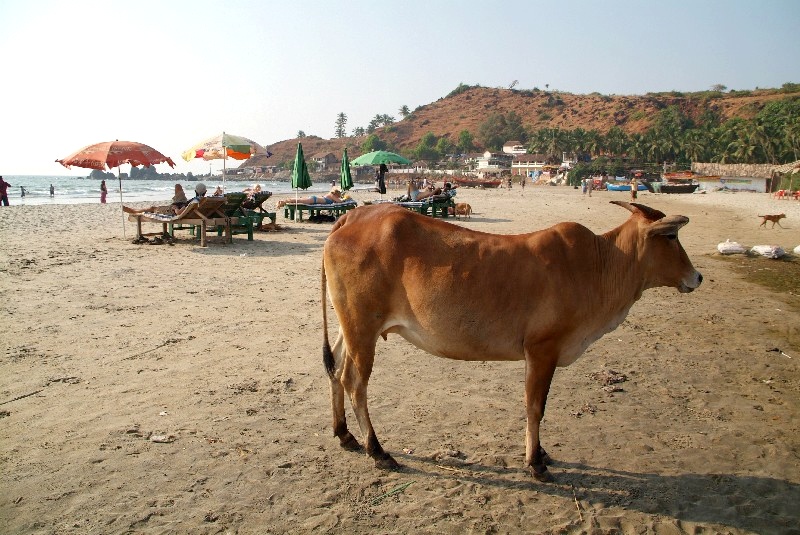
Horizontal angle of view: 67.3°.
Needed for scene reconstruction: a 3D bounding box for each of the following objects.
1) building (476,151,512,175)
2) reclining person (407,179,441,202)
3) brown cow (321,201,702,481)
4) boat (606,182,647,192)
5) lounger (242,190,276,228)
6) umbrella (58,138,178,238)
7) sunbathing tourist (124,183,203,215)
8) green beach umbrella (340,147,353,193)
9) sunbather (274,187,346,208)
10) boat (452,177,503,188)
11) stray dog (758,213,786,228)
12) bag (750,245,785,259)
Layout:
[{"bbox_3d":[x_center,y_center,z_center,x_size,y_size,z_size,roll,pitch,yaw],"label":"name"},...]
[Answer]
[{"bbox_3d":[26.271,-29.416,169.487,10.500,7.200,9.000,1,8,6],"label":"building"},{"bbox_3d":[0.660,-2.162,16.866,0.980,0.641,0.500,0,9,0],"label":"reclining person"},{"bbox_3d":[0.495,0.336,2.862,1.780,1.270,0.500,1,9,4],"label":"brown cow"},{"bbox_3d":[27.773,-9.700,72.363,6.100,1.075,1.700,0,9,0],"label":"boat"},{"bbox_3d":[-3.987,-1.417,14.908,2.050,0.920,0.720,4,9,22],"label":"lounger"},{"bbox_3d":[-5.826,-1.610,12.406,2.450,2.020,2.450,1,8,0],"label":"umbrella"},{"bbox_3d":[-4.439,-1.283,11.441,1.700,0.660,0.600,5,9,26],"label":"sunbathing tourist"},{"bbox_3d":[-1.716,-2.728,19.412,0.460,2.250,0.460,1,8,0],"label":"green beach umbrella"},{"bbox_3d":[-2.282,-1.820,15.401,1.760,0.484,0.500,0,9,0],"label":"sunbather"},{"bbox_3d":[11.757,-12.856,91.102,7.600,1.728,1.900,0,9,0],"label":"boat"},{"bbox_3d":[11.967,-1.497,19.293,0.900,0.507,0.200,0,9,0],"label":"stray dog"},{"bbox_3d":[7.274,-0.321,11.886,0.650,0.249,0.380,4,9,25],"label":"bag"}]

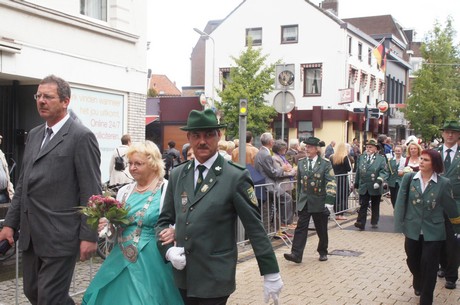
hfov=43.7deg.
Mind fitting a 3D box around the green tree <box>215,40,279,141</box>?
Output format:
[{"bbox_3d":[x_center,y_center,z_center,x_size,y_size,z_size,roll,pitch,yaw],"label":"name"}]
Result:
[{"bbox_3d":[0.639,-1.449,20.974,2.300,5.500,2.300,0,1,0],"label":"green tree"}]

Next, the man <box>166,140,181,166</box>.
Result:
[{"bbox_3d":[-1.507,0.568,15.211,0.500,1.740,0.360,0,1,-18],"label":"man"}]

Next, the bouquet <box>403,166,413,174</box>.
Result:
[{"bbox_3d":[3.380,0.361,10.900,0.200,0.180,0.190,0,1,22],"label":"bouquet"}]

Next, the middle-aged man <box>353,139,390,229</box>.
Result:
[{"bbox_3d":[2.780,0.619,11.315,0.560,1.770,0.500,1,1,26],"label":"middle-aged man"}]

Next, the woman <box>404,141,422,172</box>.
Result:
[{"bbox_3d":[3.563,0.668,11.116,0.540,1.690,0.380,0,1,22],"label":"woman"}]

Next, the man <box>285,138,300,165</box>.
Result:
[{"bbox_3d":[1.406,0.557,12.811,0.400,1.730,0.500,0,1,-38],"label":"man"}]

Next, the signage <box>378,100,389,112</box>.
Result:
[{"bbox_3d":[8.290,-2.474,31.000,0.620,0.660,0.150,1,1,25],"label":"signage"}]

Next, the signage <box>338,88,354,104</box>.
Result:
[{"bbox_3d":[5.378,-2.585,26.500,0.150,0.660,0.850,-1,1,-30],"label":"signage"}]

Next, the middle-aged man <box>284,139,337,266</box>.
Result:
[{"bbox_3d":[1.173,0.676,8.316,0.560,1.780,0.620,1,1,30],"label":"middle-aged man"}]

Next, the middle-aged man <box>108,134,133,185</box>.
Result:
[{"bbox_3d":[-1.986,0.561,10.511,0.540,1.770,0.420,1,1,25],"label":"middle-aged man"}]

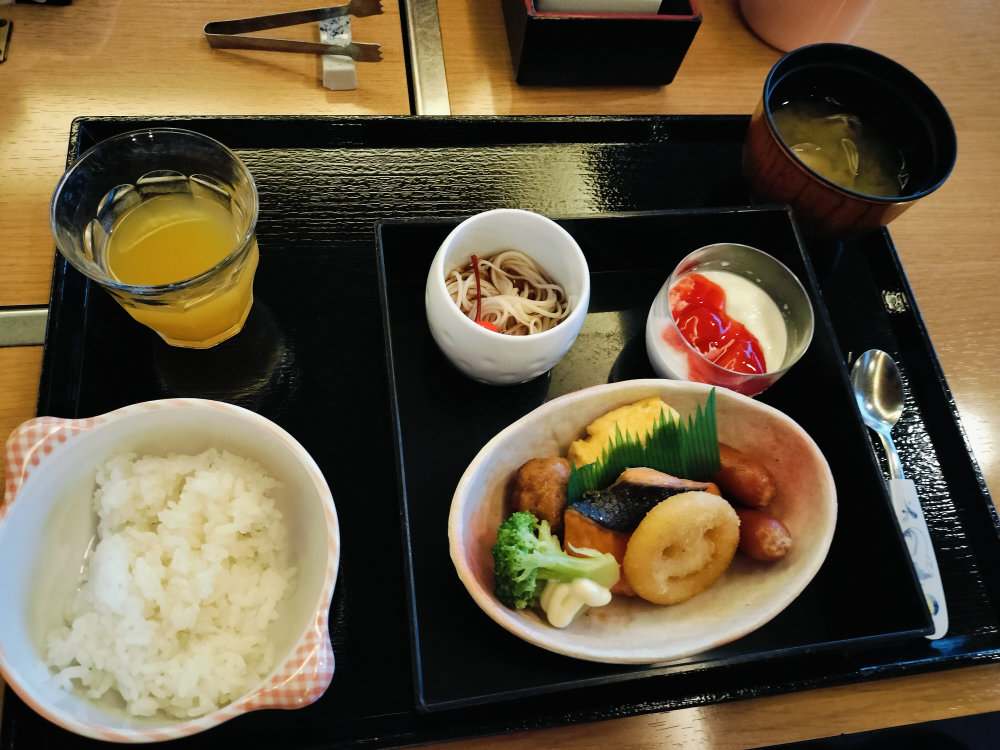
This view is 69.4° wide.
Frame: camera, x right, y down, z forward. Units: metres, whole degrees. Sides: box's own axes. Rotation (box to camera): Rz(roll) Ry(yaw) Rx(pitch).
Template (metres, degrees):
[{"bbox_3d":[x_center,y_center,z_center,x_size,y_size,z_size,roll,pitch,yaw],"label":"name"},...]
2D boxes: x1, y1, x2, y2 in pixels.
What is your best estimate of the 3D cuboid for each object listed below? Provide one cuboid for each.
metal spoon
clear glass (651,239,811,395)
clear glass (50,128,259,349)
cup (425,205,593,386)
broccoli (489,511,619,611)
[{"bbox_3d":[0.212,0.057,0.384,0.032,0.018,0.157,4,67,-6],"label":"metal spoon"},{"bbox_3d":[0.114,-0.023,0.376,0.073,0.056,0.073,-4,68,-10],"label":"clear glass"},{"bbox_3d":[-0.149,-0.055,0.342,0.081,0.085,0.081,-4,68,-10],"label":"clear glass"},{"bbox_3d":[0.002,-0.032,0.355,0.077,0.073,0.077,3,67,-7],"label":"cup"},{"bbox_3d":[0.025,0.082,0.319,0.056,0.034,0.041,6,67,-5],"label":"broccoli"}]

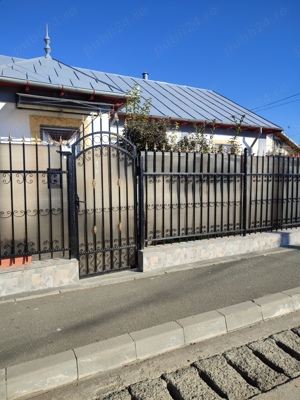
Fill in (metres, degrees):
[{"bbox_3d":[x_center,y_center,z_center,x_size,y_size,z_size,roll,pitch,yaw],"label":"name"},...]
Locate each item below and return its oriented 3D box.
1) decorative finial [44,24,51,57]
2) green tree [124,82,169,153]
[{"bbox_3d":[-2.725,-4.232,7.372,0.168,0.834,0.168,-2,4,-26],"label":"decorative finial"},{"bbox_3d":[-0.044,-0.678,5.767,1.100,3.333,1.100,-2,4,-26],"label":"green tree"}]

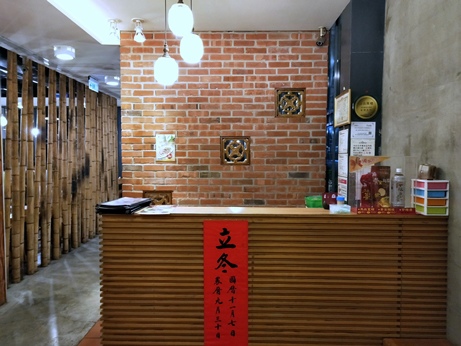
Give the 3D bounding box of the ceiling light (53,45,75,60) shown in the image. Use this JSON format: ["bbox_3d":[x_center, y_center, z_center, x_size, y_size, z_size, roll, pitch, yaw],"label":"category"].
[{"bbox_3d":[-1.787,-1.295,3.594,0.207,0.089,0.207,0,3,1],"label":"ceiling light"}]

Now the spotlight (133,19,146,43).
[{"bbox_3d":[-0.871,-1.350,3.189,0.115,0.211,0.120,0,3,1],"label":"spotlight"}]

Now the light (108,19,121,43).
[{"bbox_3d":[-1.107,-1.354,3.193,0.115,0.203,0.120,0,3,1],"label":"light"}]

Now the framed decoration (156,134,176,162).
[{"bbox_3d":[-0.678,-0.260,3.508,0.203,0.286,0.022,0,3,1],"label":"framed decoration"}]

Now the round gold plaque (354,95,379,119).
[{"bbox_3d":[1.149,-0.549,2.804,0.197,0.197,0.020,0,3,1],"label":"round gold plaque"}]

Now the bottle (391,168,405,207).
[{"bbox_3d":[1.114,0.105,2.207,0.075,0.269,0.075,0,3,1],"label":"bottle"}]

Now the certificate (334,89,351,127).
[{"bbox_3d":[0.997,-0.562,2.963,0.025,0.284,0.393,0,3,1],"label":"certificate"}]

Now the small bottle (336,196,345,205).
[{"bbox_3d":[0.721,0.196,2.170,0.050,0.091,0.050,0,3,1],"label":"small bottle"}]

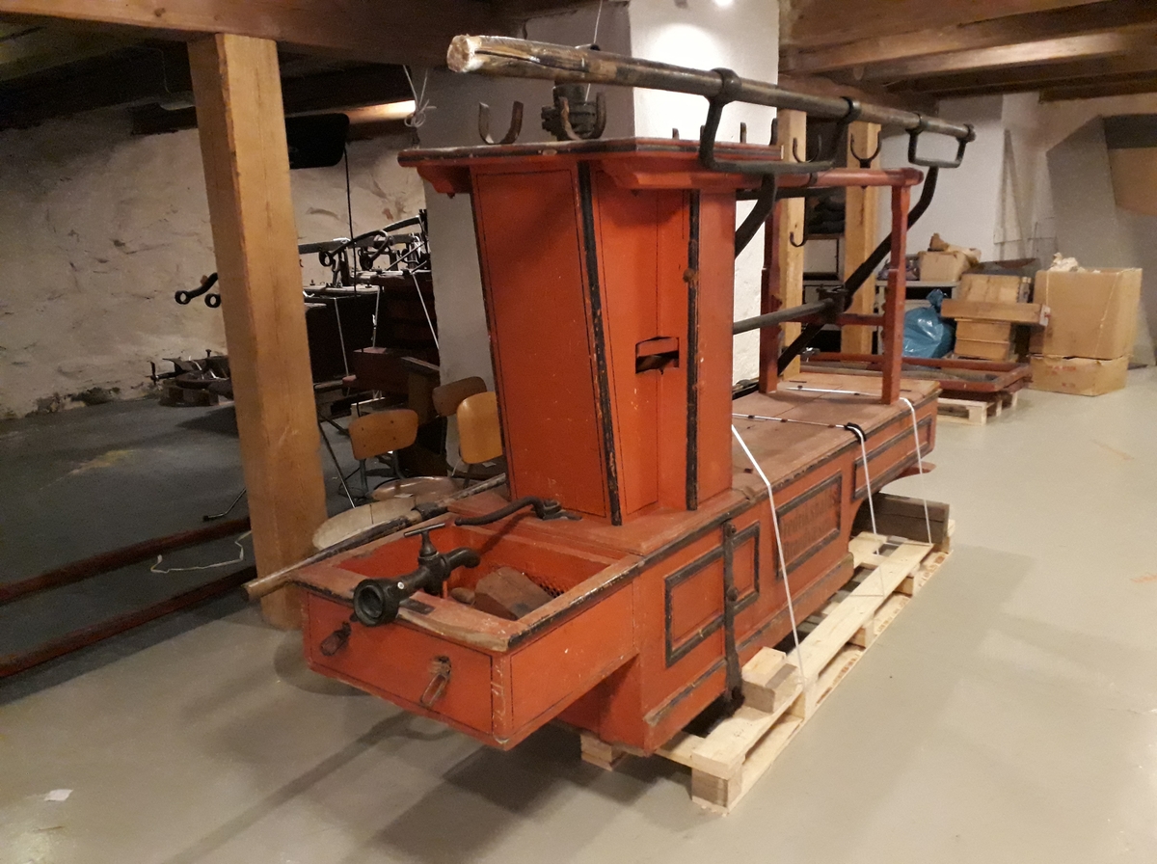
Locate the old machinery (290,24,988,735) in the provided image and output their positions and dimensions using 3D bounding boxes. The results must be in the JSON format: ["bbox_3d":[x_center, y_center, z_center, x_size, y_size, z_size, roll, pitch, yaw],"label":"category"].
[{"bbox_3d":[0.462,-0.232,3.170,0.940,1.700,3.300,8,17,36],"label":"old machinery"}]

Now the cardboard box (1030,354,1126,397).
[{"bbox_3d":[4.061,-0.497,7.343,0.463,0.292,0.544,-12,16,-35],"label":"cardboard box"}]

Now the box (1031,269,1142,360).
[{"bbox_3d":[4.097,-0.980,7.302,0.483,0.675,0.594,-13,17,-39],"label":"box"}]

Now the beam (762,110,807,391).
[{"bbox_3d":[1.357,-1.001,5.857,0.170,2.140,0.210,9,18,40],"label":"beam"}]

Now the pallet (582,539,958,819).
[{"bbox_3d":[0.704,0.649,3.406,0.800,0.140,2.180,8,17,36],"label":"pallet"}]

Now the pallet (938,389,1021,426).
[{"bbox_3d":[2.664,-0.267,6.917,1.208,0.146,0.826,10,18,43],"label":"pallet"}]

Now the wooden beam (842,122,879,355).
[{"bbox_3d":[2.194,-1.321,7.042,0.170,2.140,0.210,9,18,40],"label":"wooden beam"}]

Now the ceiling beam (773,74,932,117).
[{"bbox_3d":[1.895,-2.290,6.191,0.201,0.201,2.215,10,18,43],"label":"ceiling beam"}]

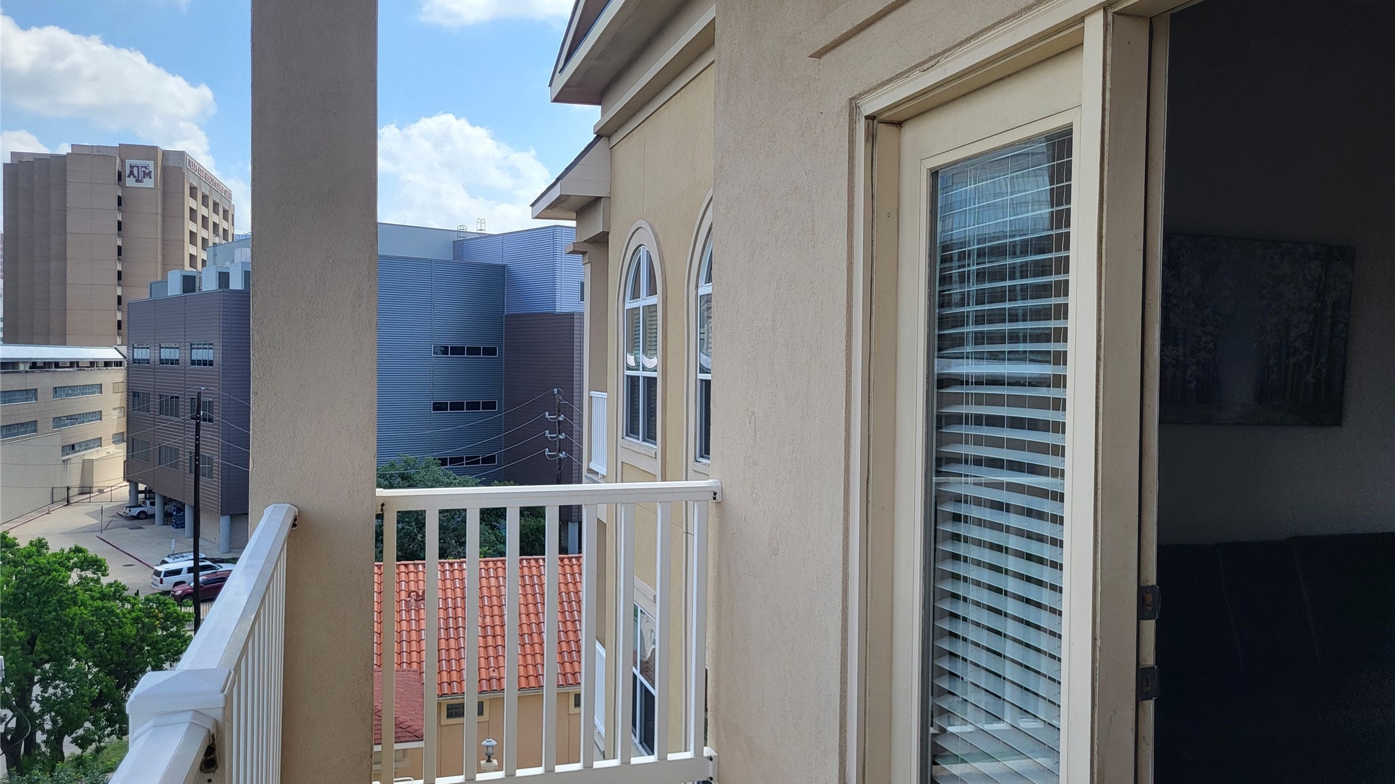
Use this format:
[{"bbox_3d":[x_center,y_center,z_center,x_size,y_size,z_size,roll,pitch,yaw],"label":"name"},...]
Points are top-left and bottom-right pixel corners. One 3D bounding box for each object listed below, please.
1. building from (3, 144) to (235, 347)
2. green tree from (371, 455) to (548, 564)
[{"bbox_3d":[-108.300,-16.655,196.400,29.500,52.600,49.000,0,1,-13],"label":"building"},{"bbox_3d":[-17.600,9.074,74.000,13.000,9.000,11.000,0,1,-13],"label":"green tree"}]

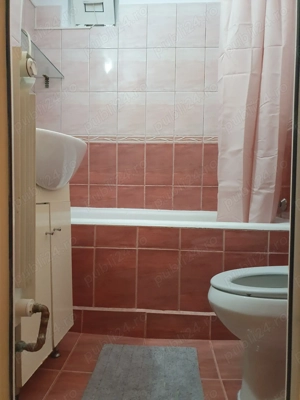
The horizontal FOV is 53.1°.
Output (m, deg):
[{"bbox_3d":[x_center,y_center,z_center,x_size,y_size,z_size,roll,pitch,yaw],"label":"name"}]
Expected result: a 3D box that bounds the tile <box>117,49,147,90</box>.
[{"bbox_3d":[-0.125,-0.913,2.115,0.200,0.300,0.015,1,1,3],"label":"tile"}]

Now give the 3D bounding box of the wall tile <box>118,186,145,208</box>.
[{"bbox_3d":[-0.136,-0.019,2.143,0.200,0.164,0.015,1,3,4],"label":"wall tile"}]

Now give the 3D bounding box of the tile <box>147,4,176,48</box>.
[{"bbox_3d":[0.082,-1.211,2.096,0.200,0.300,0.015,1,1,3],"label":"tile"}]

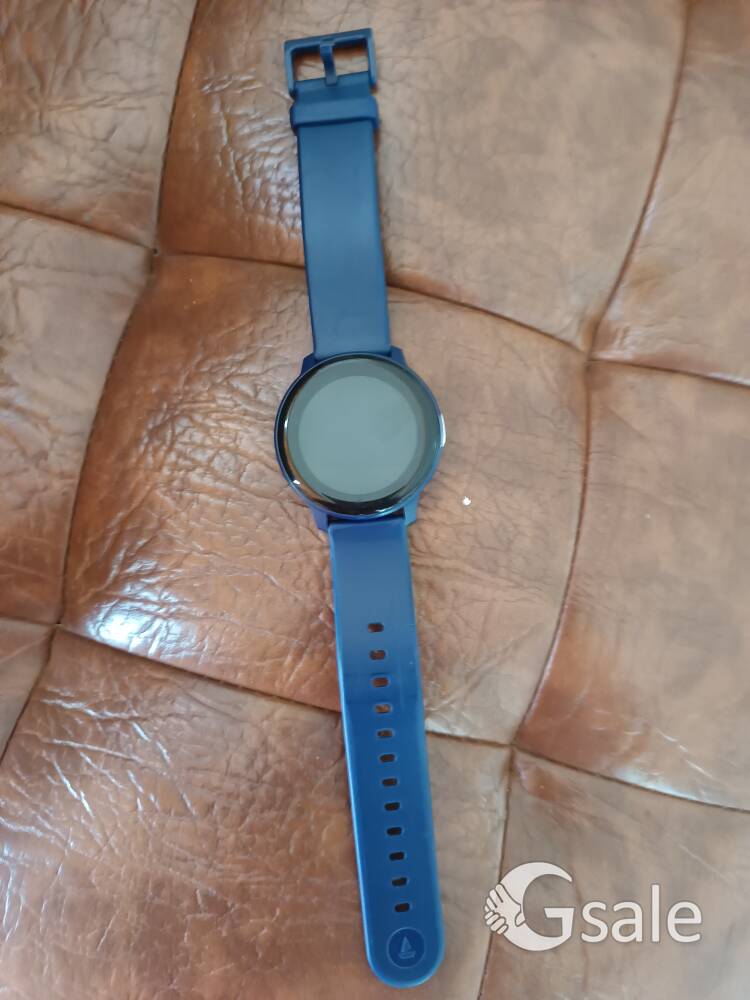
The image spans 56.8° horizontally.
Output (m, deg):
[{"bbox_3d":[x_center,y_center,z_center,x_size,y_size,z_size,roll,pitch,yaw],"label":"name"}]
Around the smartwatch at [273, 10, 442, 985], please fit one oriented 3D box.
[{"bbox_3d":[-0.002,-0.002,0.195,0.045,0.018,0.267,-5,87,0],"label":"smartwatch"}]

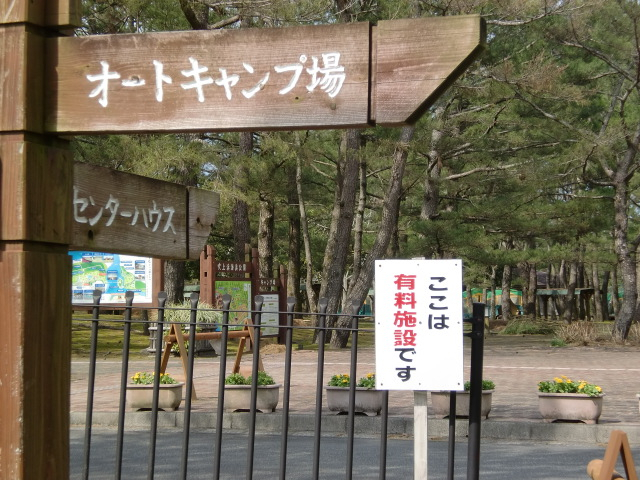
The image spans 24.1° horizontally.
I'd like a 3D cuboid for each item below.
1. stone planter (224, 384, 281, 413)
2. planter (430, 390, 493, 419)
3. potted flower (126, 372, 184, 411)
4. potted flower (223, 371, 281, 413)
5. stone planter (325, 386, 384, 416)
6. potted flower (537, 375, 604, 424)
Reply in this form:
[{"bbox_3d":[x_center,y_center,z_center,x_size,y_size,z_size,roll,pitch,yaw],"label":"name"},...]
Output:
[{"bbox_3d":[-0.691,1.637,15.414,0.634,0.281,0.287,-1,-2,18],"label":"stone planter"},{"bbox_3d":[1.403,1.614,14.729,0.634,0.281,0.287,-1,-2,18],"label":"planter"},{"bbox_3d":[-1.728,1.594,15.755,0.634,0.389,0.287,-1,-2,18],"label":"potted flower"},{"bbox_3d":[-0.691,1.566,15.416,0.634,0.423,0.287,-1,-2,18],"label":"potted flower"},{"bbox_3d":[0.359,1.626,15.070,0.634,0.281,0.287,-1,-2,18],"label":"stone planter"},{"bbox_3d":[2.421,1.521,14.399,0.634,0.445,0.287,-1,-2,18],"label":"potted flower"}]

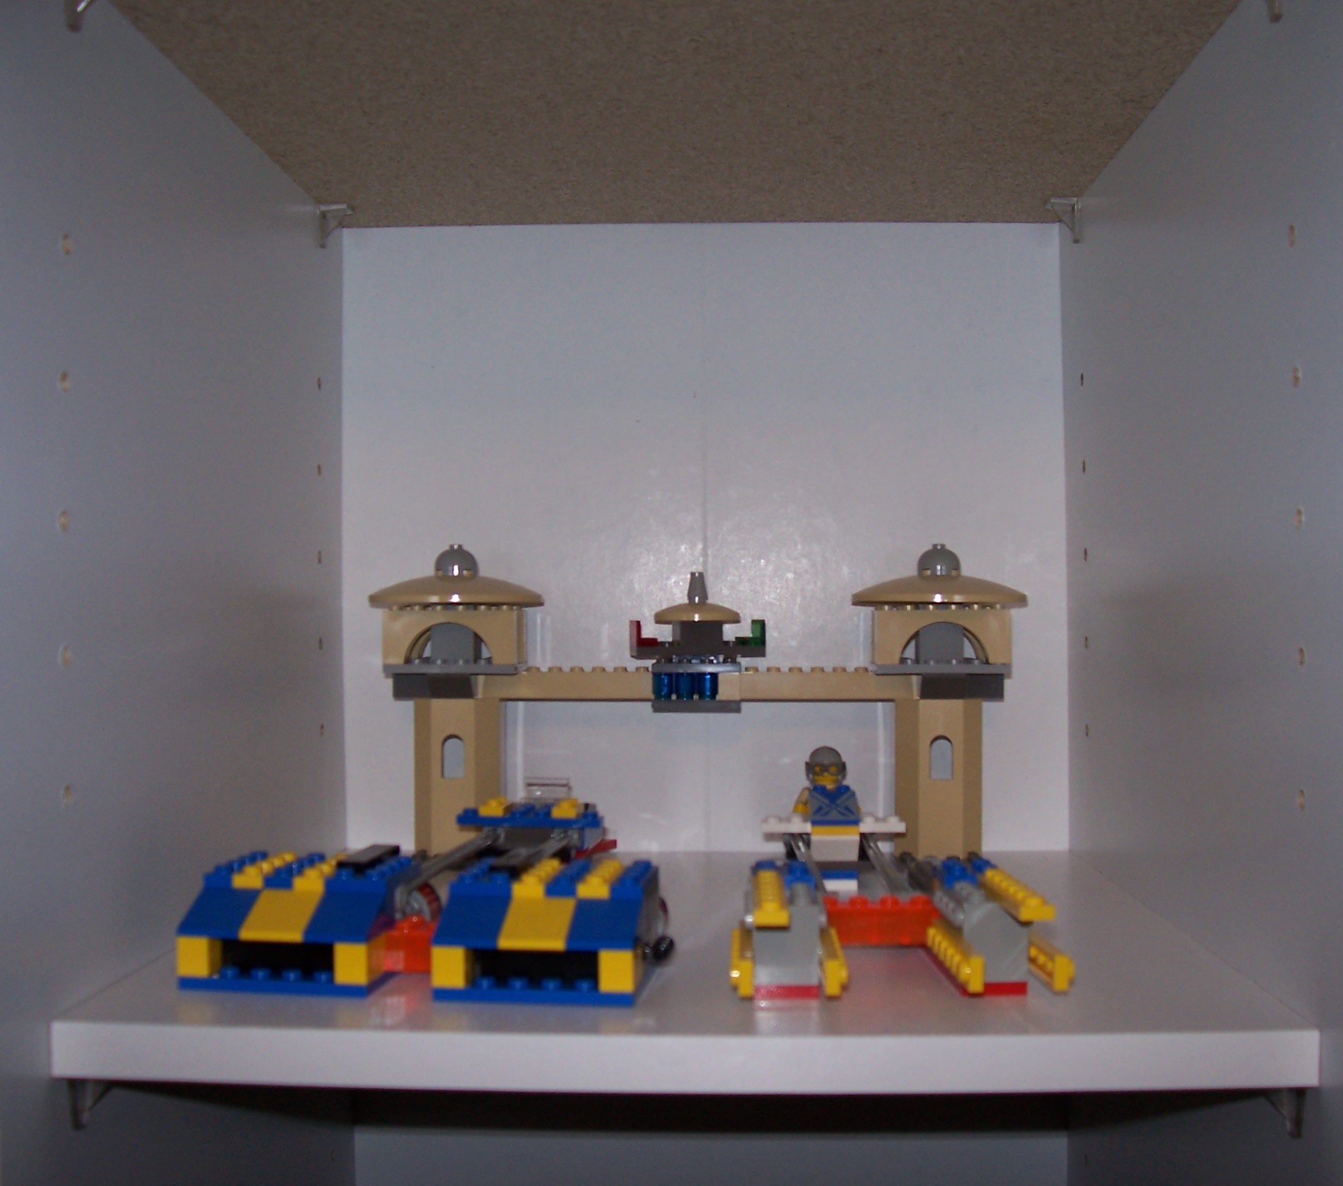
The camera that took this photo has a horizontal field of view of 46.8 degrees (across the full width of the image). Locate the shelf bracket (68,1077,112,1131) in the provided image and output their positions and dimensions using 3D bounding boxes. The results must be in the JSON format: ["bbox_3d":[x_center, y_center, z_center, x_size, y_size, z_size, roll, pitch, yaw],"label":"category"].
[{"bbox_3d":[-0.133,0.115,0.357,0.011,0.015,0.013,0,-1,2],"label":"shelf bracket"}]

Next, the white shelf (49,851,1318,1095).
[{"bbox_3d":[0.006,0.105,0.472,0.282,0.013,0.263,0,-1,2],"label":"white shelf"}]

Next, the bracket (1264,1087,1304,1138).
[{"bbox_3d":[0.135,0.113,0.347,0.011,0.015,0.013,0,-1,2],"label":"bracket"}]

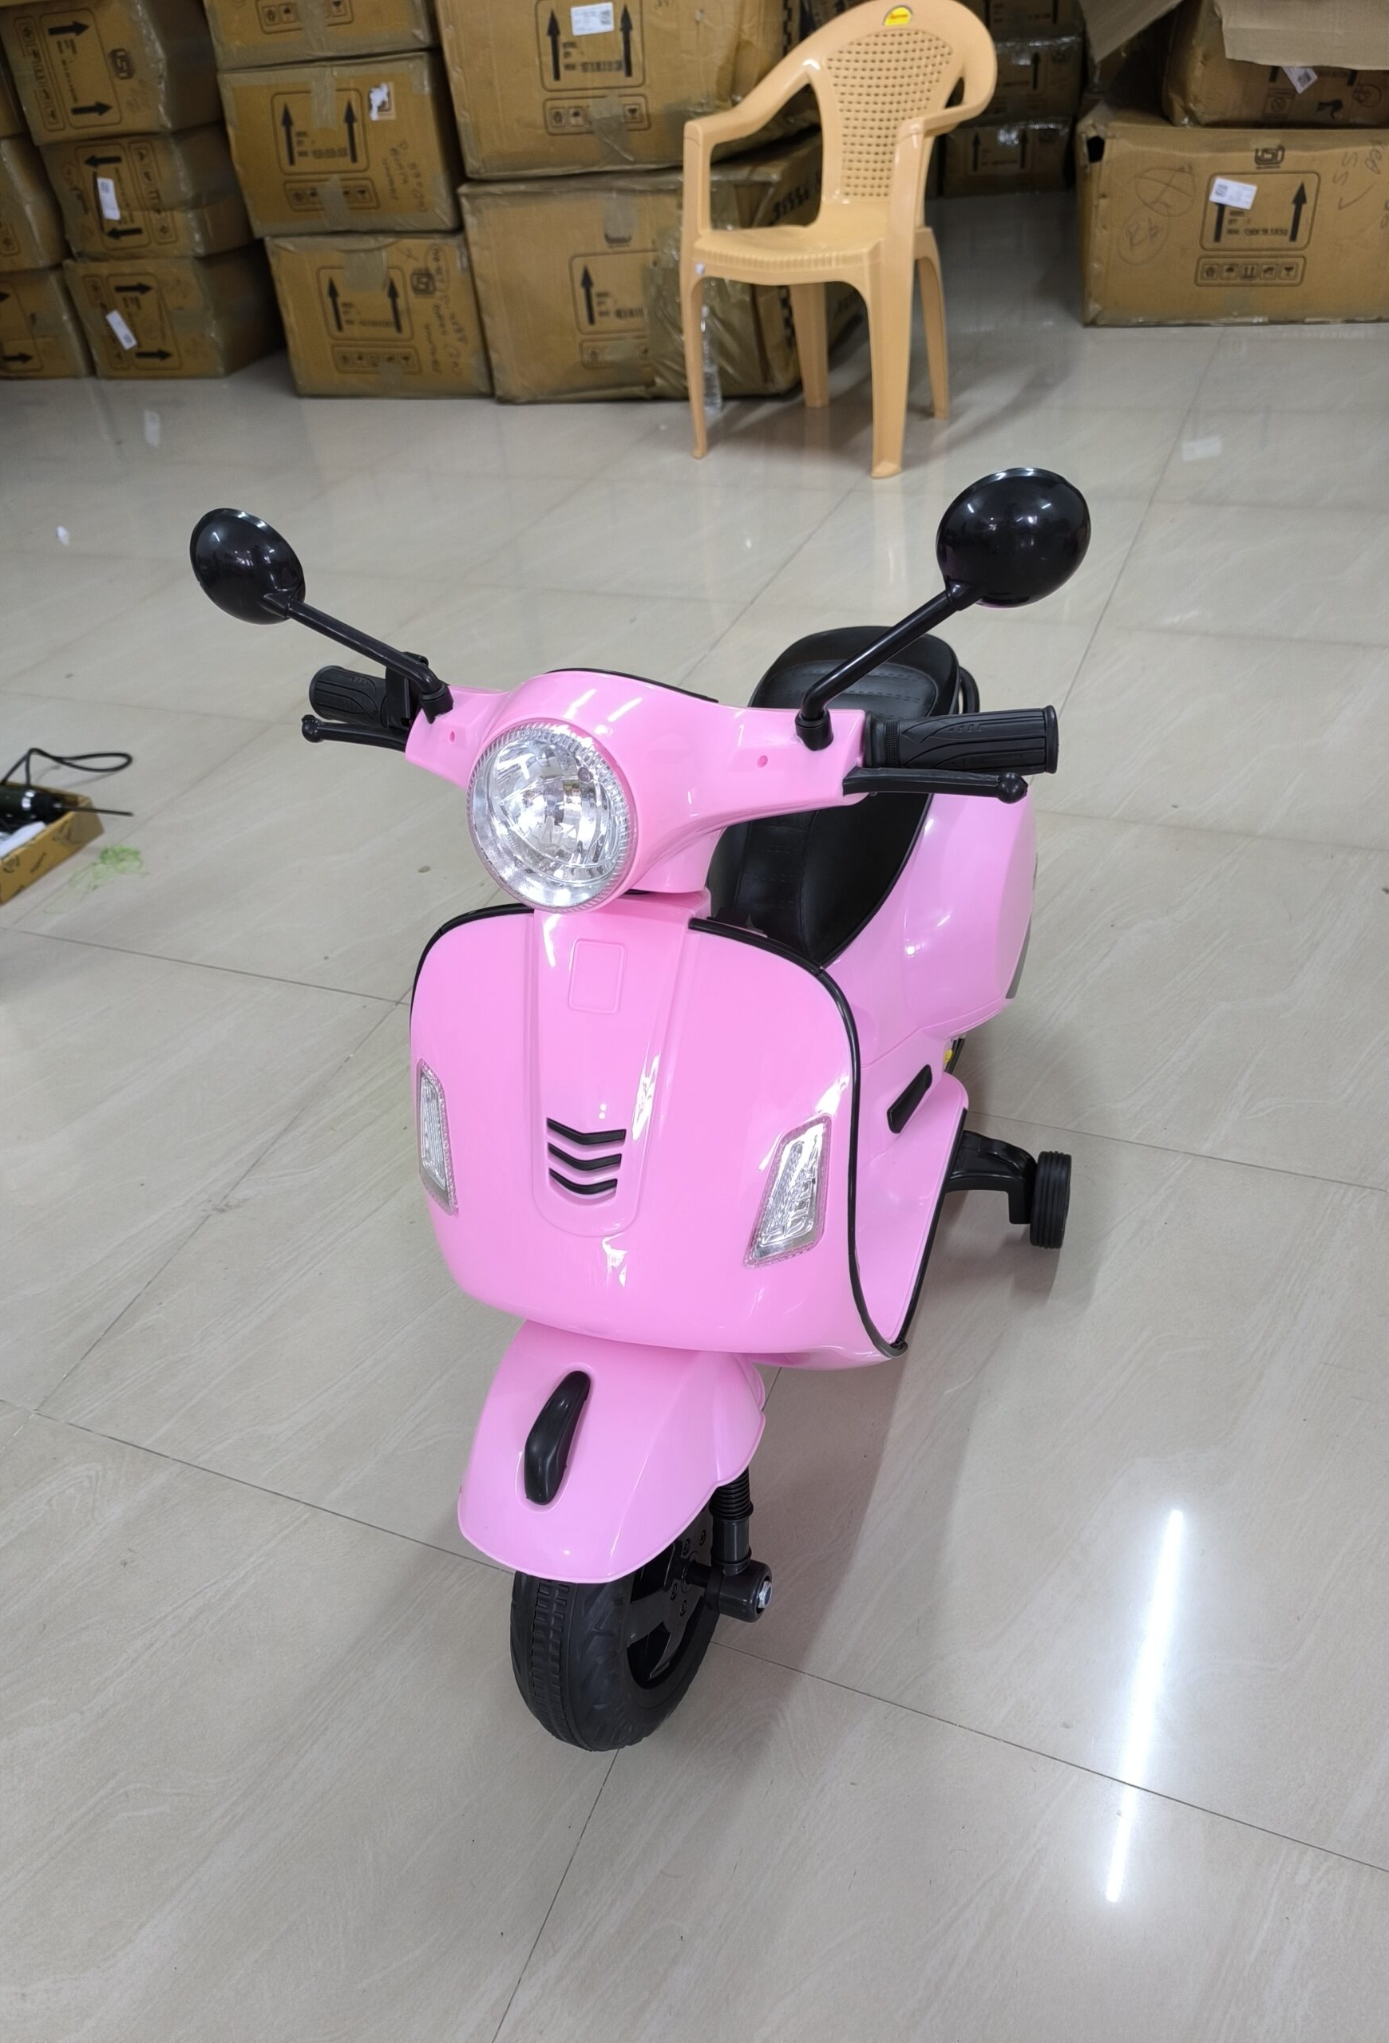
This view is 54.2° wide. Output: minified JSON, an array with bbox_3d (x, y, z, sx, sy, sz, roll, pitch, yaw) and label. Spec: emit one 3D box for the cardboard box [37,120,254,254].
[{"bbox_3d":[-1.607,-2.599,4.210,0.460,0.298,0.620,8,41,18],"label":"cardboard box"}]

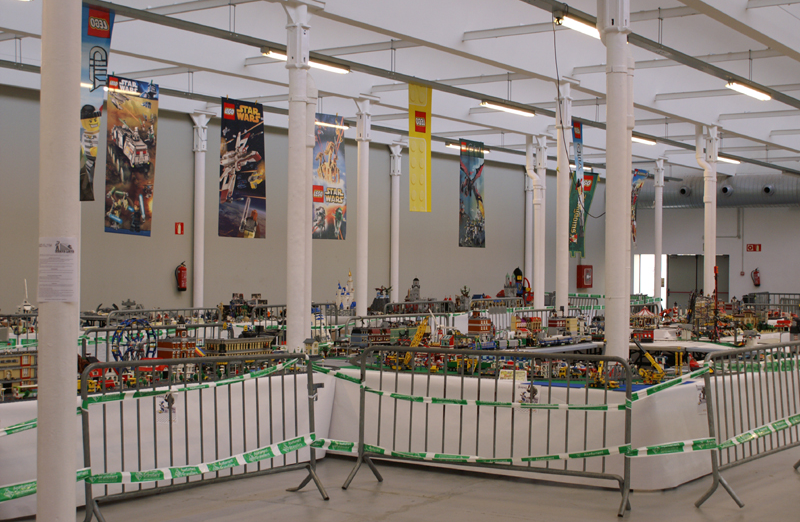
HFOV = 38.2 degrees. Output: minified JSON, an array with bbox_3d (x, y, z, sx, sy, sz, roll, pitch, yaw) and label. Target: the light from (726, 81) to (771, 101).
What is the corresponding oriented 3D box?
[{"bbox_3d":[4.826,-2.347,15.936,0.150,0.110,1.480,0,-1,36],"label":"light"}]

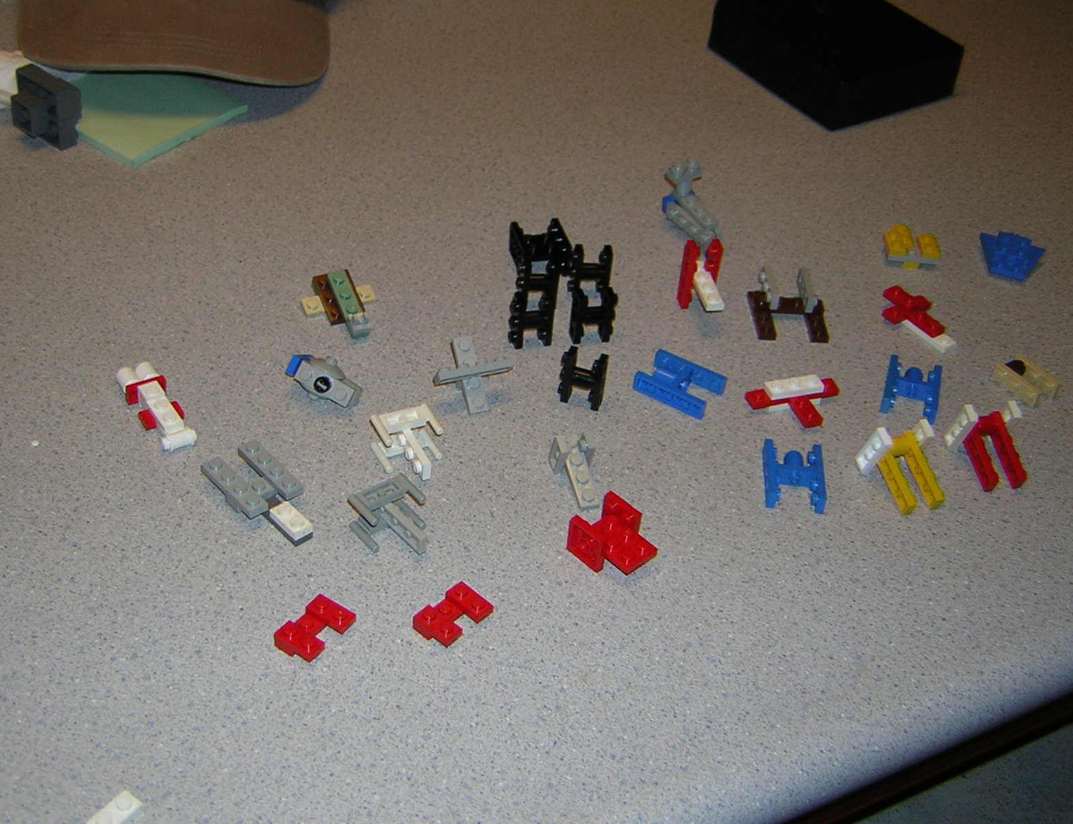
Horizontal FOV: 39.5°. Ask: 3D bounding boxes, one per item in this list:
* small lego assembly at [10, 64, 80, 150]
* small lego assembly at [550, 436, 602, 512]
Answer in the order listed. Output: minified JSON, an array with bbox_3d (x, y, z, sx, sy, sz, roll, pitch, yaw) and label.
[{"bbox_3d":[-0.246,-0.151,0.744,0.032,0.032,0.024,31,46,26],"label":"small lego assembly"},{"bbox_3d":[0.016,0.023,0.582,0.014,0.016,0.032,-9,59,-16],"label":"small lego assembly"}]

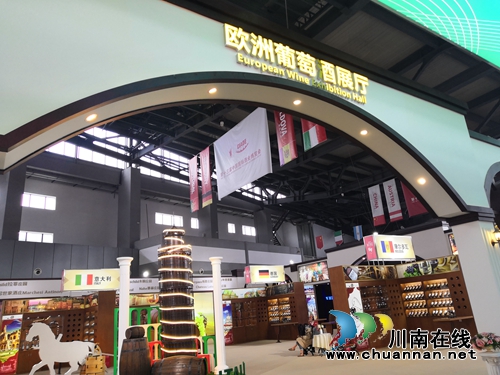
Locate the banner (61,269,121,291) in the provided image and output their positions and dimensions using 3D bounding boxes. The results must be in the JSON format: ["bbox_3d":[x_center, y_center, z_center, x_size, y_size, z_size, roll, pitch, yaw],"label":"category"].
[{"bbox_3d":[-8.345,4.916,20.719,2.932,1.070,0.535,9,-23,-36],"label":"banner"}]

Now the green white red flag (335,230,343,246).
[{"bbox_3d":[9.426,5.441,41.445,0.040,1.524,0.991,9,-23,-36],"label":"green white red flag"}]

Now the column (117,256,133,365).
[{"bbox_3d":[-3.055,3.296,9.497,0.419,3.110,0.419,1,-19,-18],"label":"column"}]

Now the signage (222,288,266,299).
[{"bbox_3d":[-0.376,6.580,24.086,3.550,0.594,0.060,9,-23,-36],"label":"signage"}]

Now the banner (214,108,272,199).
[{"bbox_3d":[-0.414,-1.383,17.834,0.080,3.040,4.151,9,-23,-36],"label":"banner"}]

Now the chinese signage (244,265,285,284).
[{"bbox_3d":[0.948,5.239,23.387,2.560,0.980,0.506,8,-22,-34],"label":"chinese signage"}]

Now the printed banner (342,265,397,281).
[{"bbox_3d":[5.269,3.697,16.783,3.724,0.594,0.060,9,-23,-36],"label":"printed banner"}]

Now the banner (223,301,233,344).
[{"bbox_3d":[-1.343,7.935,22.784,0.828,2.480,0.050,9,-23,-36],"label":"banner"}]

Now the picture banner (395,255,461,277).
[{"bbox_3d":[6.670,3.071,14.806,0.060,0.539,2.541,8,-22,-35],"label":"picture banner"}]

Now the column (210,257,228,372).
[{"bbox_3d":[-0.984,3.823,11.851,0.410,3.392,0.410,-4,-18,-1],"label":"column"}]

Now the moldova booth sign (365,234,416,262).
[{"bbox_3d":[5.899,2.539,16.280,2.544,0.972,0.506,8,-22,-34],"label":"moldova booth sign"}]

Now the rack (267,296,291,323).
[{"bbox_3d":[1.782,7.042,22.308,0.300,1.260,1.928,8,-22,-35],"label":"rack"}]

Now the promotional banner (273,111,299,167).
[{"bbox_3d":[1.510,-2.646,16.861,0.030,3.365,1.114,8,-22,-35],"label":"promotional banner"}]

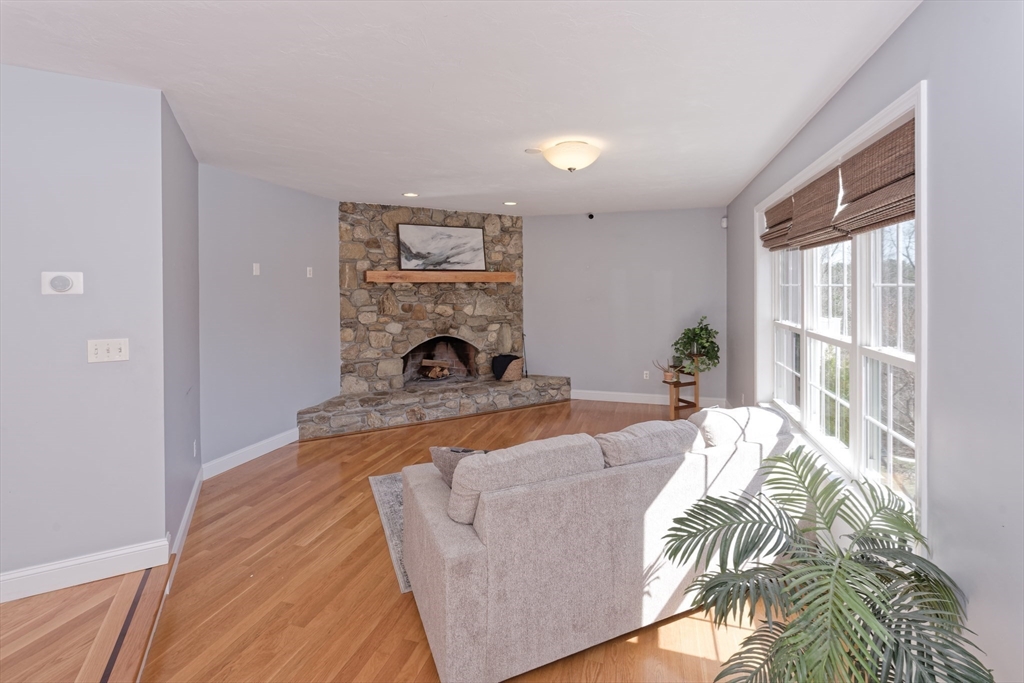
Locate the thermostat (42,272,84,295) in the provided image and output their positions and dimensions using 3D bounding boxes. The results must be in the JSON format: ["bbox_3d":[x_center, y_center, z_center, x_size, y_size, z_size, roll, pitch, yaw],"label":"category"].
[{"bbox_3d":[-2.151,-0.279,2.040,0.148,0.108,0.030,-3,6,-29],"label":"thermostat"}]

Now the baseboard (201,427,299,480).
[{"bbox_3d":[-2.417,1.034,4.040,0.018,0.138,1.080,2,8,15],"label":"baseboard"}]

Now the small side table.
[{"bbox_3d":[2.086,0.603,5.252,0.460,0.660,0.420,2,6,15],"label":"small side table"}]

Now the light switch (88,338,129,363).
[{"bbox_3d":[-2.002,0.046,2.118,0.164,0.115,0.013,-3,6,-29],"label":"light switch"}]

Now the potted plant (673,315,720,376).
[{"bbox_3d":[2.284,0.043,5.282,0.560,0.680,0.520,0,5,0],"label":"potted plant"}]

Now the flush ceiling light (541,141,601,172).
[{"bbox_3d":[0.436,-1.337,3.109,0.425,0.185,0.425,0,5,0],"label":"flush ceiling light"}]

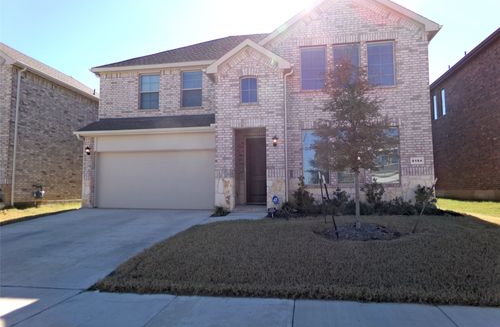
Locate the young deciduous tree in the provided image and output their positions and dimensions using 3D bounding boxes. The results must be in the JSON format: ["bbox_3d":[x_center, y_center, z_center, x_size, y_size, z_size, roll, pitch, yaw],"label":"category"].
[{"bbox_3d":[2.432,-0.485,8.146,1.908,3.978,1.813,-1,-4,11],"label":"young deciduous tree"}]

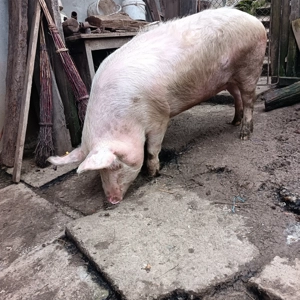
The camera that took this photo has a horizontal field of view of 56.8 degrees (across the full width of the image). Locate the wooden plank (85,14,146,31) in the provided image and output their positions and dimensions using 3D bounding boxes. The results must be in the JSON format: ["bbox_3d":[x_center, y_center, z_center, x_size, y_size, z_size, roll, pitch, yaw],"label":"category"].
[{"bbox_3d":[-0.307,-1.210,2.620,0.550,0.150,0.200,-14,32,-24],"label":"wooden plank"}]

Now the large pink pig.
[{"bbox_3d":[0.252,-0.361,1.817,1.620,0.910,0.480,-21,35,-33],"label":"large pink pig"}]

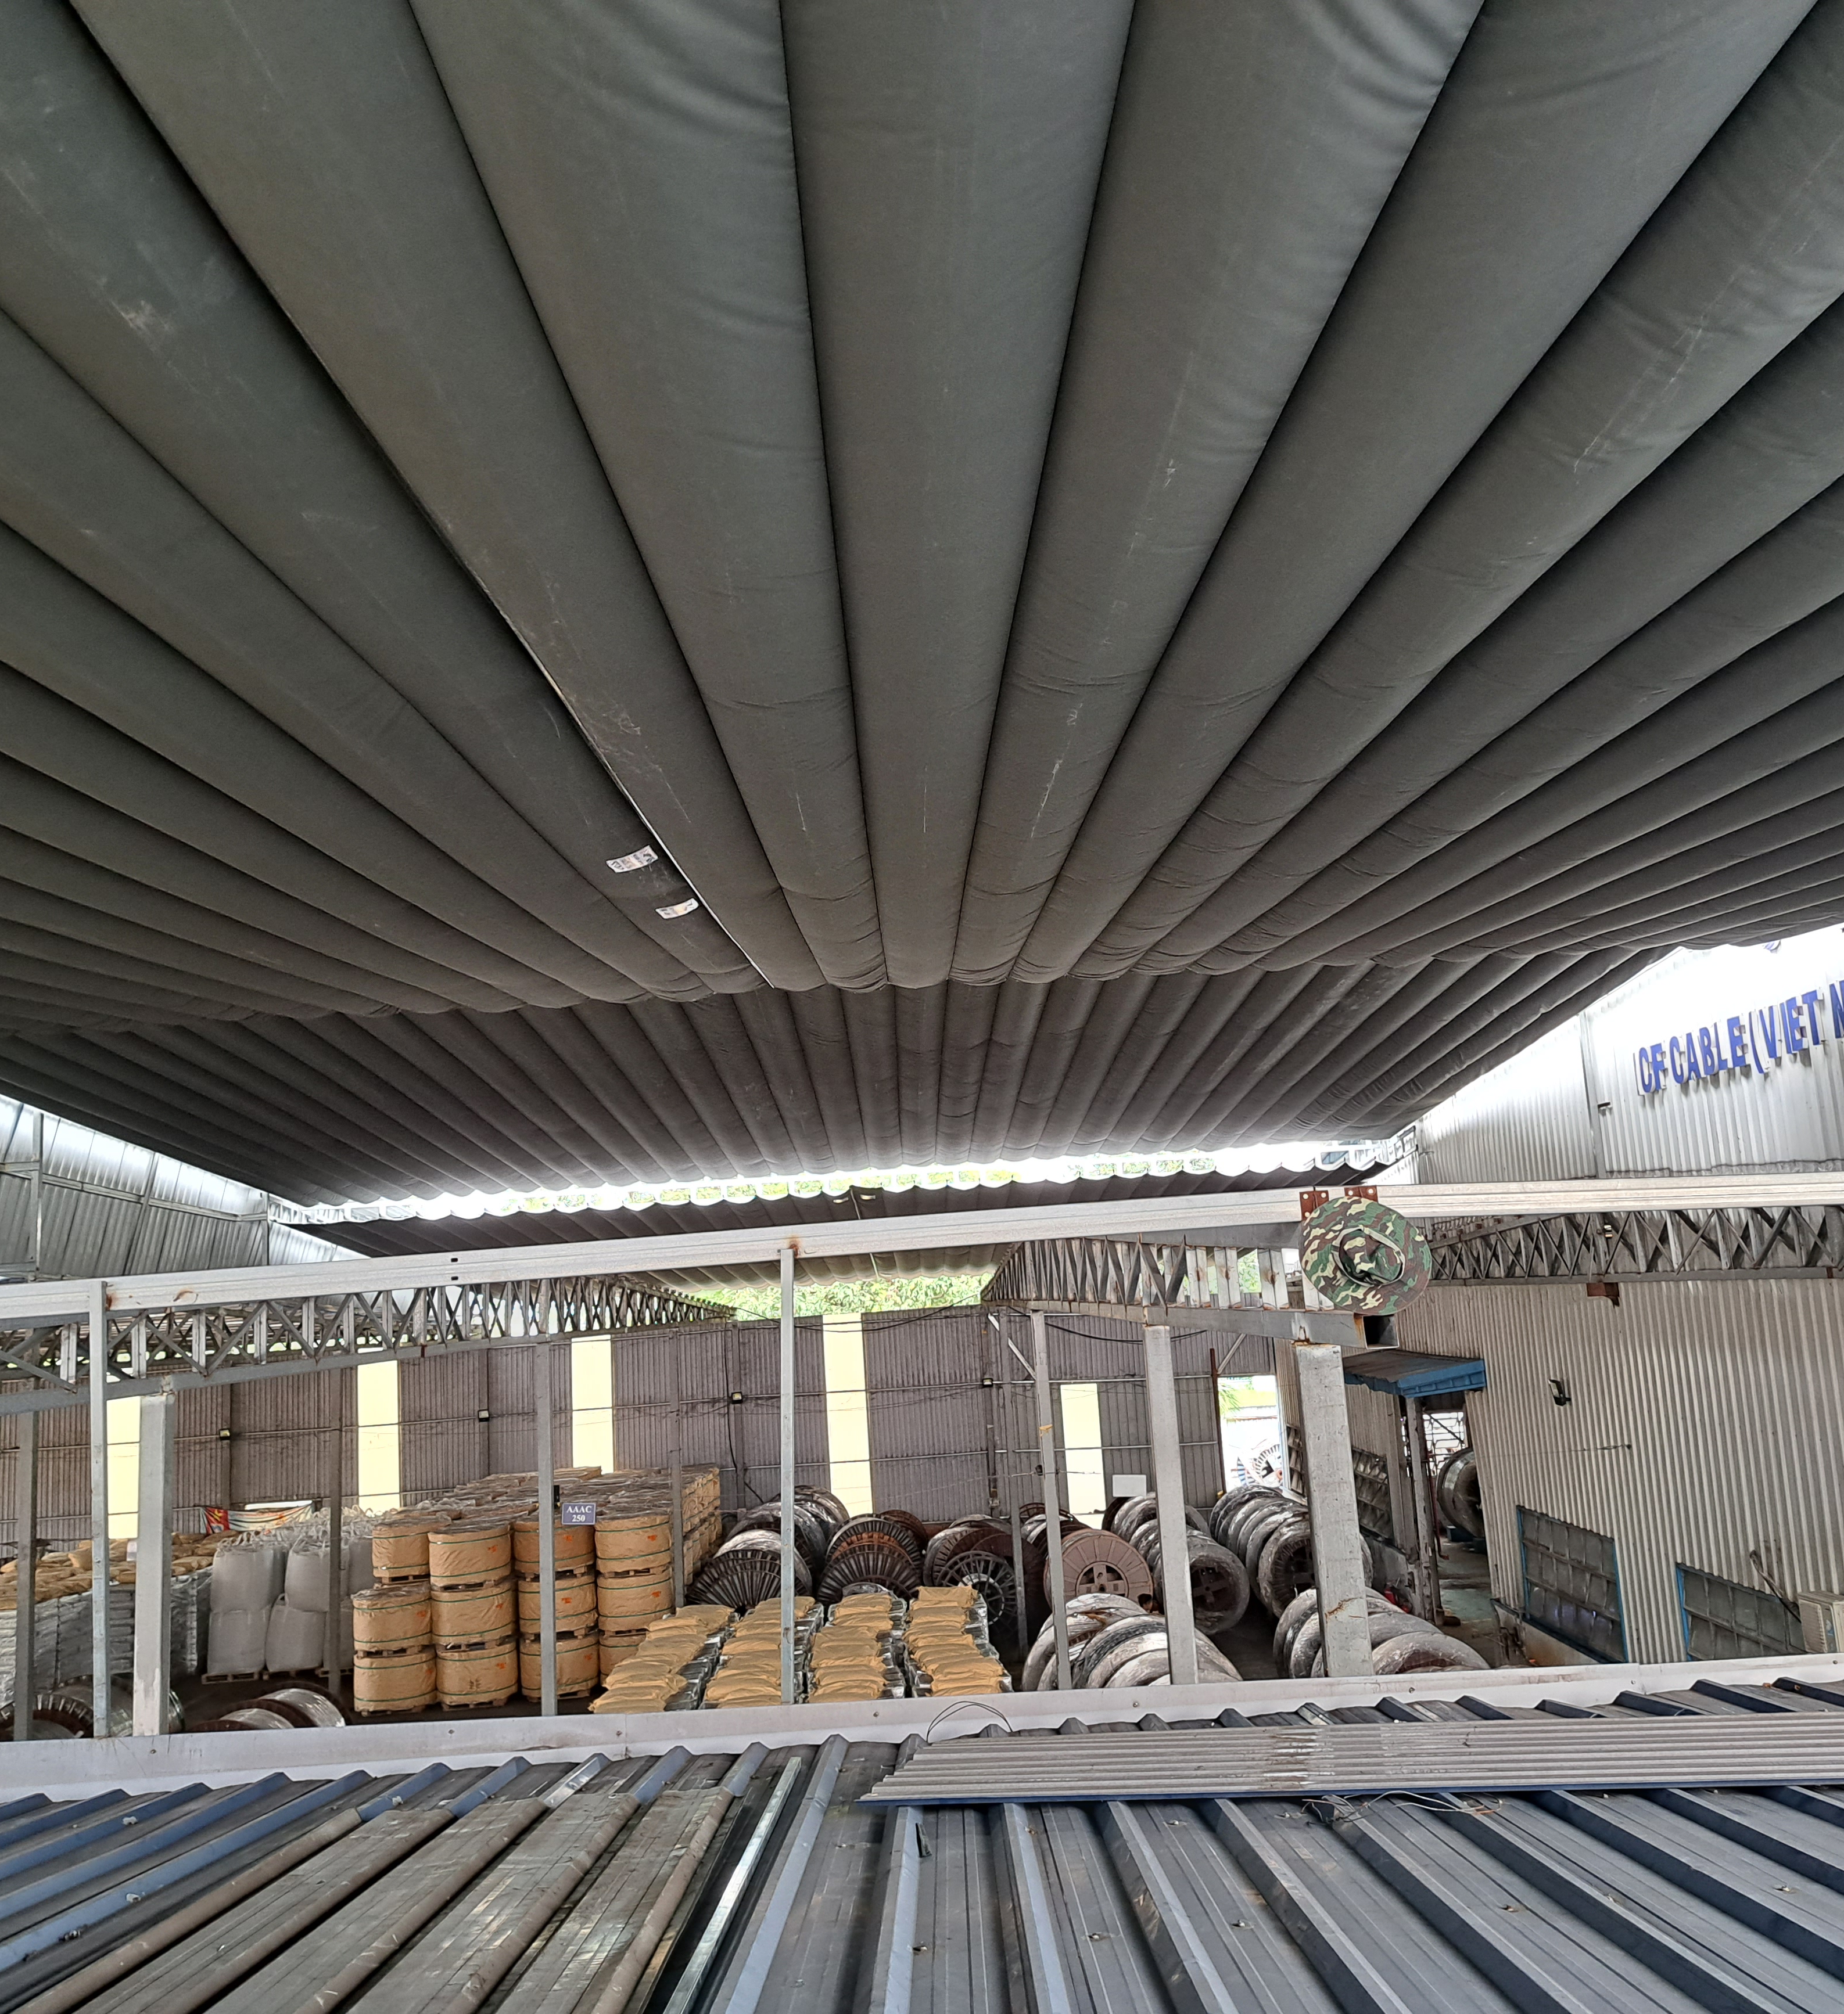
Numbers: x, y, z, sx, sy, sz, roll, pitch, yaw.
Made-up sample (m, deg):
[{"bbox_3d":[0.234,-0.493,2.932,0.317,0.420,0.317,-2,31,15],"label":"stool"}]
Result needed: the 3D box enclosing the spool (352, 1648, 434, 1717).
[{"bbox_3d":[-8.280,10.569,29.308,1.240,0.850,1.240,-3,-9,-1],"label":"spool"}]

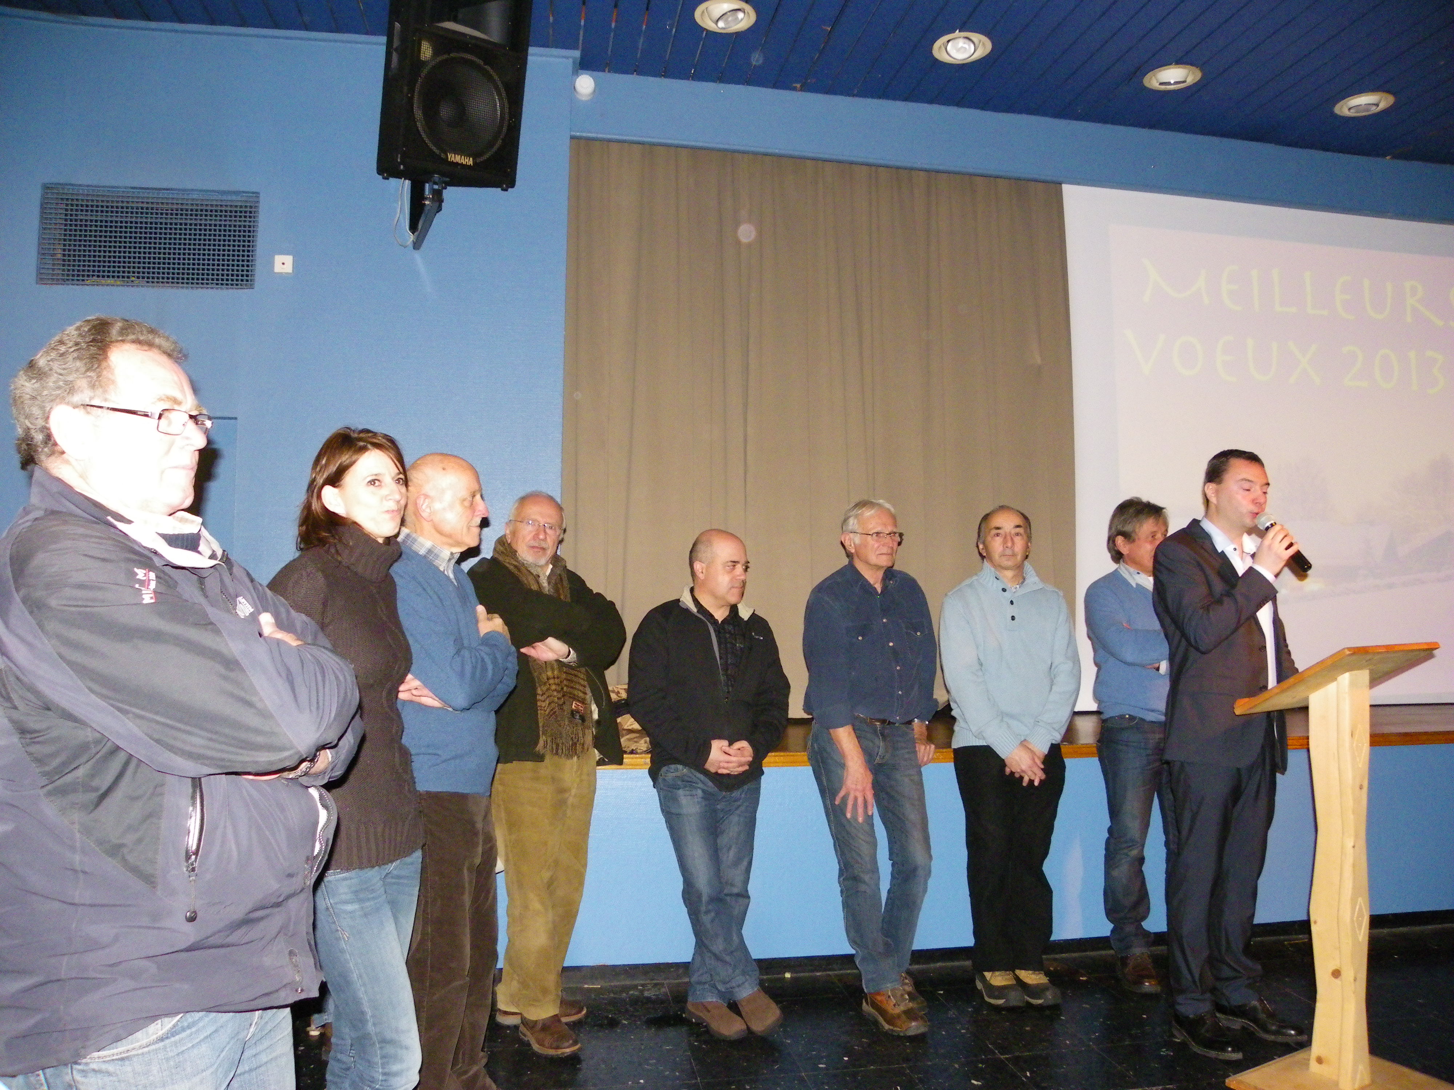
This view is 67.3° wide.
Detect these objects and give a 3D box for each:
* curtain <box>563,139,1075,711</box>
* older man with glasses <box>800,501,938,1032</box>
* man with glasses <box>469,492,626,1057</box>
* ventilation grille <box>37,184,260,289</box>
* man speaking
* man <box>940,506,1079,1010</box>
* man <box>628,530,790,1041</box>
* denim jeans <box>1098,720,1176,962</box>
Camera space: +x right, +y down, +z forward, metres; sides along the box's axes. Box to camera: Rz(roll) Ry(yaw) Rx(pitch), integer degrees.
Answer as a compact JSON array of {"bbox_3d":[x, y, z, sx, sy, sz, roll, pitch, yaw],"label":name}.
[{"bbox_3d":[0.496,-0.554,5.330,2.600,2.780,0.130,1,-3,-10],"label":"curtain"},{"bbox_3d":[0.495,0.692,3.684,0.490,1.700,0.430,2,-4,-25],"label":"older man with glasses"},{"bbox_3d":[-0.563,0.676,3.442,0.500,1.690,0.400,3,-4,-40],"label":"man with glasses"},{"bbox_3d":[-2.439,-1.302,4.608,0.880,0.425,0.040,1,-3,-10],"label":"ventilation grille"},{"bbox_3d":[1.560,0.604,3.346,0.500,1.810,0.440,3,-4,-38],"label":"man speaking"},{"bbox_3d":[0.983,0.704,3.813,0.510,1.690,0.380,1,-3,-13],"label":"man"},{"bbox_3d":[-0.036,0.739,3.595,0.530,1.600,0.440,2,-4,-25],"label":"man"},{"bbox_3d":[1.495,1.036,3.930,0.410,0.870,0.280,2,-4,-25],"label":"denim jeans"}]

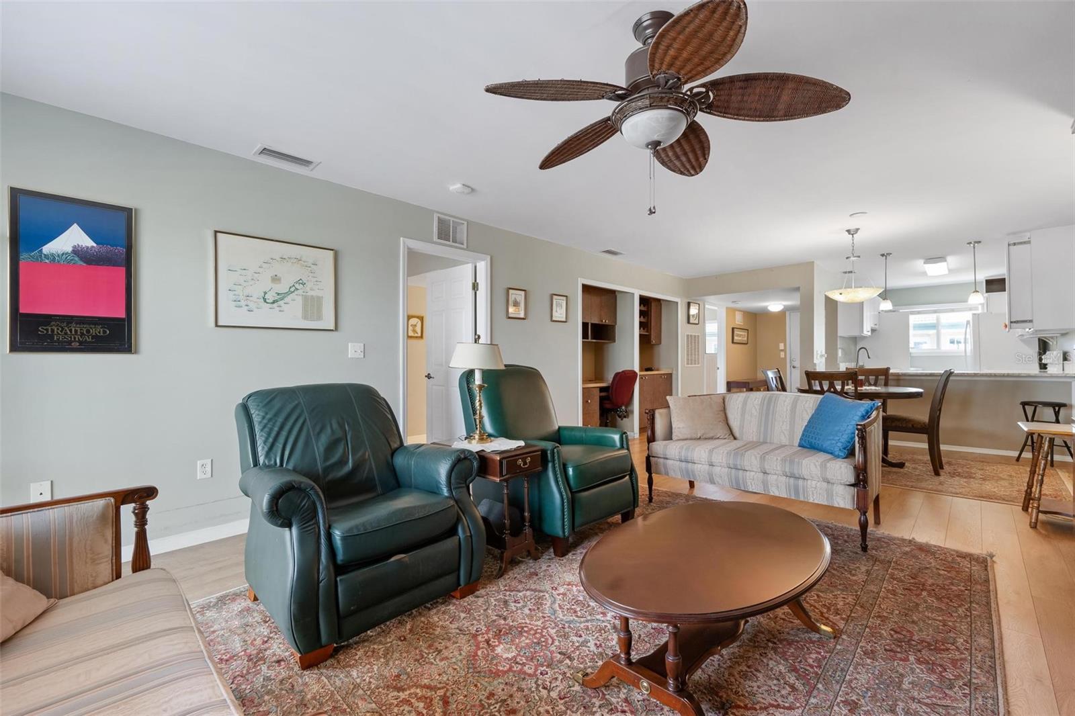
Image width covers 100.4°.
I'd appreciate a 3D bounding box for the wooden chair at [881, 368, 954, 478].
[{"bbox_3d":[3.777,0.612,4.506,0.450,1.000,0.580,0,0,-42],"label":"wooden chair"}]

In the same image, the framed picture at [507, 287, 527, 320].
[{"bbox_3d":[-0.207,-0.562,4.626,0.024,0.312,0.257,0,0,44],"label":"framed picture"}]

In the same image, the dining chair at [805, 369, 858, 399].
[{"bbox_3d":[2.898,0.618,4.344,0.450,1.000,0.580,0,0,41],"label":"dining chair"}]

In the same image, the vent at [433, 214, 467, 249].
[{"bbox_3d":[-0.780,-1.152,4.069,0.018,0.240,0.360,0,0,44],"label":"vent"}]

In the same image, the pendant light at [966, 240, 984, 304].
[{"bbox_3d":[5.041,-0.963,5.165,0.135,0.725,0.135,0,0,44],"label":"pendant light"}]

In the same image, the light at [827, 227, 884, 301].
[{"bbox_3d":[3.203,-0.930,4.543,0.490,0.742,0.490,0,0,44],"label":"light"}]

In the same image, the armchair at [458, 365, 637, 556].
[{"bbox_3d":[0.063,0.594,3.201,0.990,1.080,0.930,0,0,44],"label":"armchair"}]

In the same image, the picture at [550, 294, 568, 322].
[{"bbox_3d":[0.254,-0.567,5.098,0.024,0.310,0.257,0,0,44],"label":"picture"}]

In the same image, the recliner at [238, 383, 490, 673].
[{"bbox_3d":[-0.907,0.634,2.212,0.970,0.990,0.980,0,0,44],"label":"recliner"}]

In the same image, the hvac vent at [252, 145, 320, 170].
[{"bbox_3d":[-1.630,-1.292,2.927,0.205,0.018,0.345,0,0,44],"label":"hvac vent"}]

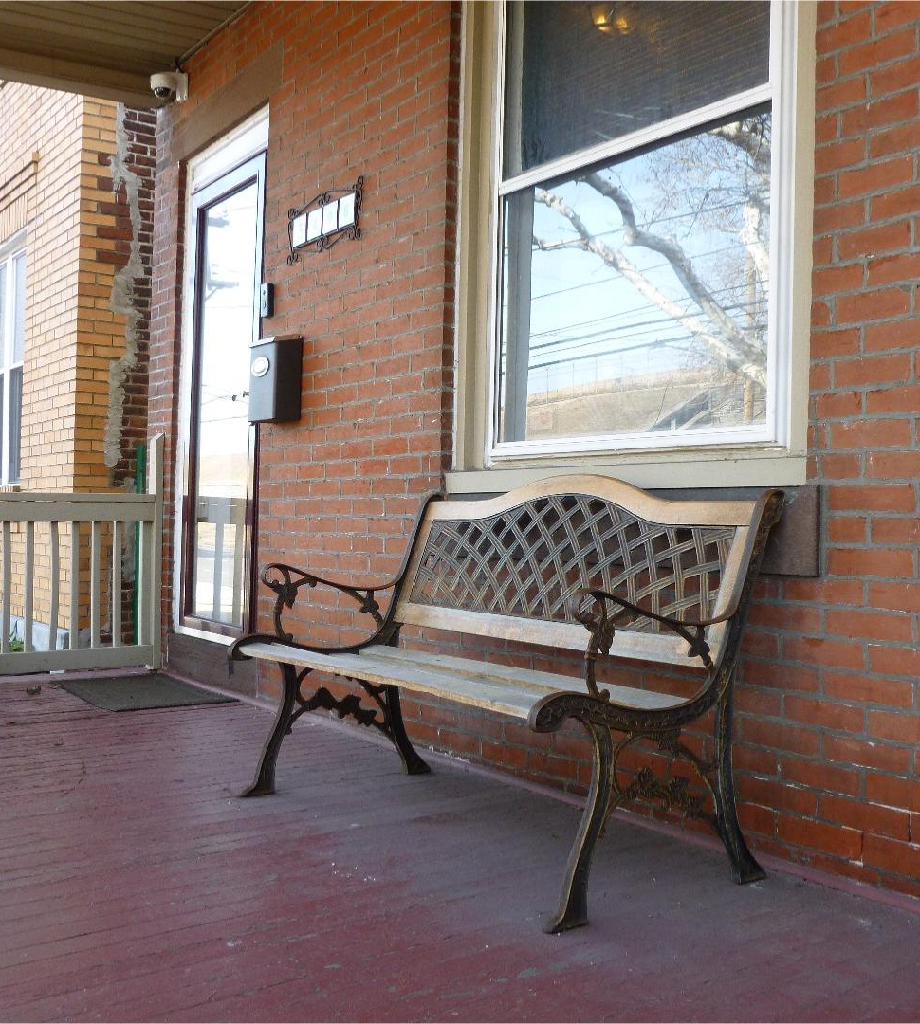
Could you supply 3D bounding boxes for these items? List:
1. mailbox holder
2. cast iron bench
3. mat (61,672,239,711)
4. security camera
[{"bbox_3d":[-0.741,-0.527,4.413,0.123,0.335,0.242,2,-1,-37],"label":"mailbox holder"},{"bbox_3d":[0.030,0.334,2.662,0.704,0.872,1.255,2,-1,-37],"label":"cast iron bench"},{"bbox_3d":[-1.345,0.754,4.699,0.495,0.011,0.872,2,-1,-37],"label":"mat"},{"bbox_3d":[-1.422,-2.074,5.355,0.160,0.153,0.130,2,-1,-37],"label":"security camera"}]

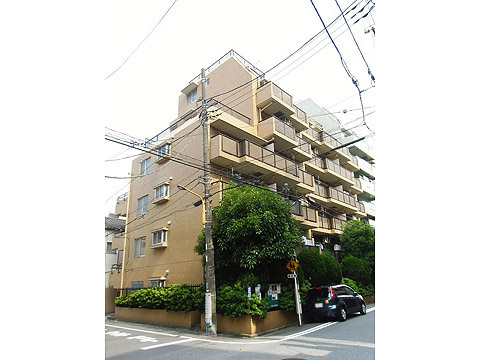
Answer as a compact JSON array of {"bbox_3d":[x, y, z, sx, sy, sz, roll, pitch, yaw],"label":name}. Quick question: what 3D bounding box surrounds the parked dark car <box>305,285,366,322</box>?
[{"bbox_3d":[4.894,6.084,16.724,1.690,1.535,4.020,-16,-23,37],"label":"parked dark car"}]

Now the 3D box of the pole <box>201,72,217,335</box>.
[{"bbox_3d":[-1.512,0.215,15.087,0.400,12.449,0.400,-3,-18,0],"label":"pole"}]

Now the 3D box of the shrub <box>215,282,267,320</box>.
[{"bbox_3d":[0.074,4.832,13.467,2.100,1.400,1.150,-17,-23,37],"label":"shrub"}]

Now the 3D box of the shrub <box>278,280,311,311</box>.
[{"bbox_3d":[2.543,5.434,15.759,0.900,1.250,1.600,-17,-23,38],"label":"shrub"}]

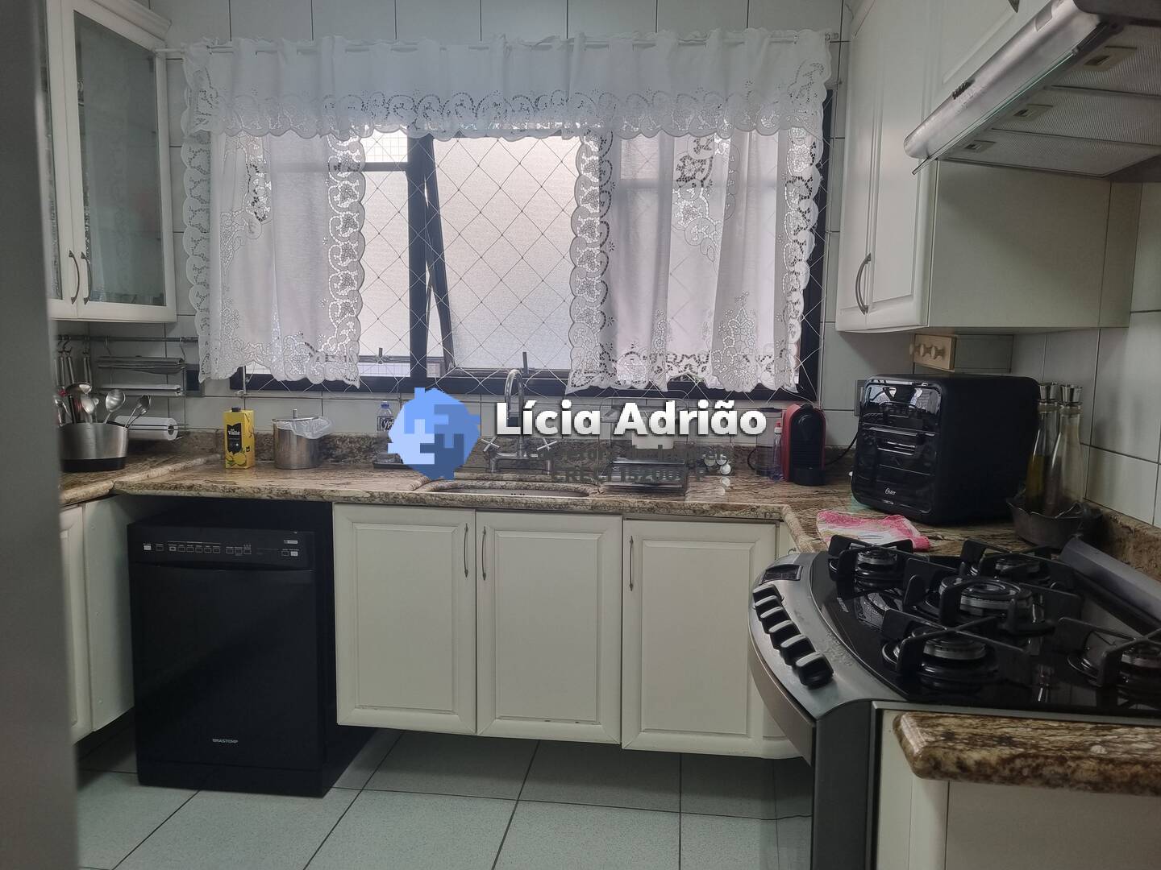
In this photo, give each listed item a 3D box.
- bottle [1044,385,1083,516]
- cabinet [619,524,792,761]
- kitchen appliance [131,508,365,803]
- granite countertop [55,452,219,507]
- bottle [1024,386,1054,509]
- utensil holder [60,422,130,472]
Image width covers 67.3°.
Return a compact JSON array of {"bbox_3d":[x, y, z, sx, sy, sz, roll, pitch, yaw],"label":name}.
[{"bbox_3d":[1.115,0.054,2.004,0.080,0.335,0.080,1,6,6],"label":"bottle"},{"bbox_3d":[0.389,0.586,2.866,0.475,0.727,0.500,1,7,7],"label":"cabinet"},{"bbox_3d":[-1.055,0.663,2.979,0.602,0.837,0.610,1,7,7],"label":"kitchen appliance"},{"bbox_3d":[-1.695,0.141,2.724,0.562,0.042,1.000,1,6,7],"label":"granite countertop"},{"bbox_3d":[1.096,0.048,2.076,0.080,0.335,0.080,1,6,6],"label":"bottle"},{"bbox_3d":[-1.708,0.038,3.067,0.208,0.157,0.200,1,7,7],"label":"utensil holder"}]

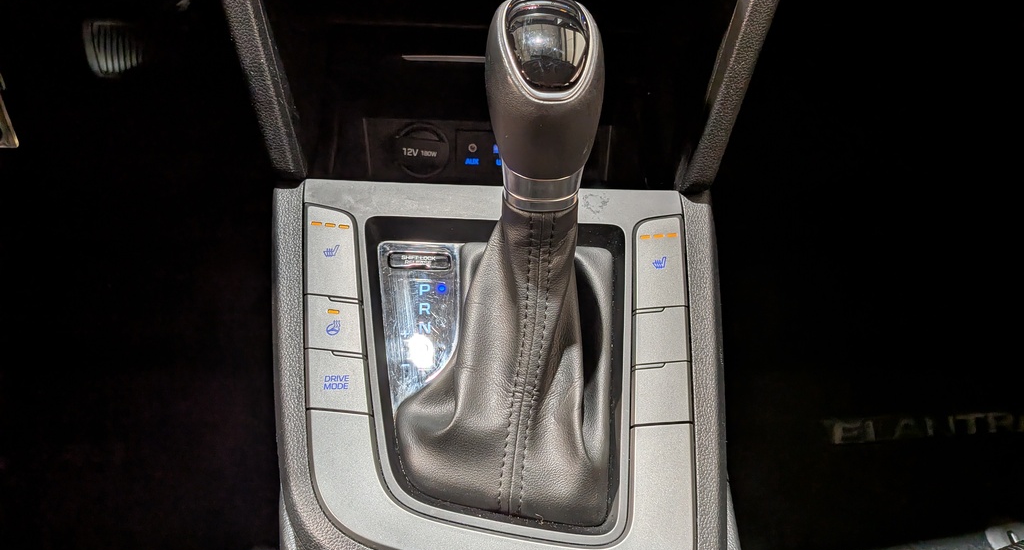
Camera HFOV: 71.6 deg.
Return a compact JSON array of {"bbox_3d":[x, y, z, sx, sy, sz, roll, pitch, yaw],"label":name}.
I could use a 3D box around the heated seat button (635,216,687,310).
[{"bbox_3d":[0.075,-0.005,0.365,0.026,0.009,0.059,5,58,-2],"label":"heated seat button"}]

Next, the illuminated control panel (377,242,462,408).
[{"bbox_3d":[-0.043,0.023,0.348,0.041,0.009,0.089,-3,58,-7],"label":"illuminated control panel"}]

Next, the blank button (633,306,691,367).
[{"bbox_3d":[0.071,0.031,0.342,0.027,0.009,0.032,6,58,-2],"label":"blank button"}]

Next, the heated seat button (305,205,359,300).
[{"bbox_3d":[-0.089,-0.010,0.353,0.026,0.009,0.054,-4,58,-8],"label":"heated seat button"}]

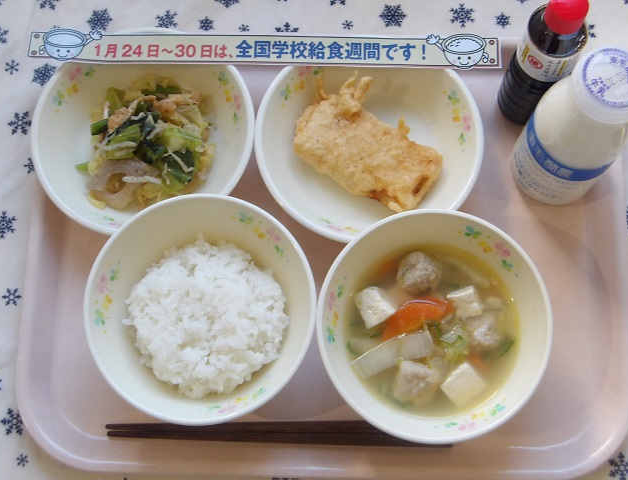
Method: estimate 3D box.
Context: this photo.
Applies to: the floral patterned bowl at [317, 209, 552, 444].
[{"bbox_3d":[0.067,0.052,0.583,0.132,0.059,0.132,0,76,0],"label":"floral patterned bowl"}]

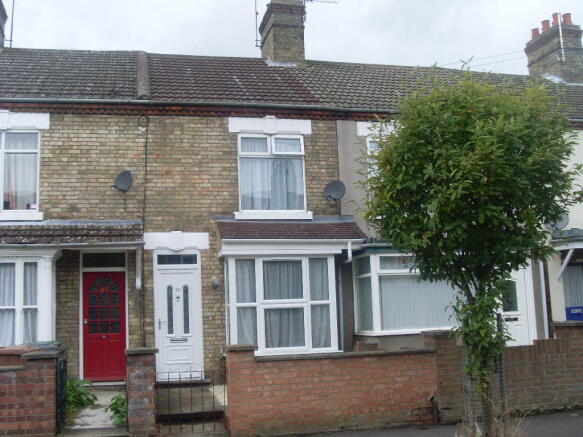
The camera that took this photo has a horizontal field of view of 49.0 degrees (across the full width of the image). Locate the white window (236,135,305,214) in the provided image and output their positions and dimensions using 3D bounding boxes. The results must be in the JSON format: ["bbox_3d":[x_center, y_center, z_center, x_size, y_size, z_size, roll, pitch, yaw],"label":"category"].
[{"bbox_3d":[-0.369,-0.850,12.237,1.325,1.510,0.120,0,-7,-12],"label":"white window"}]

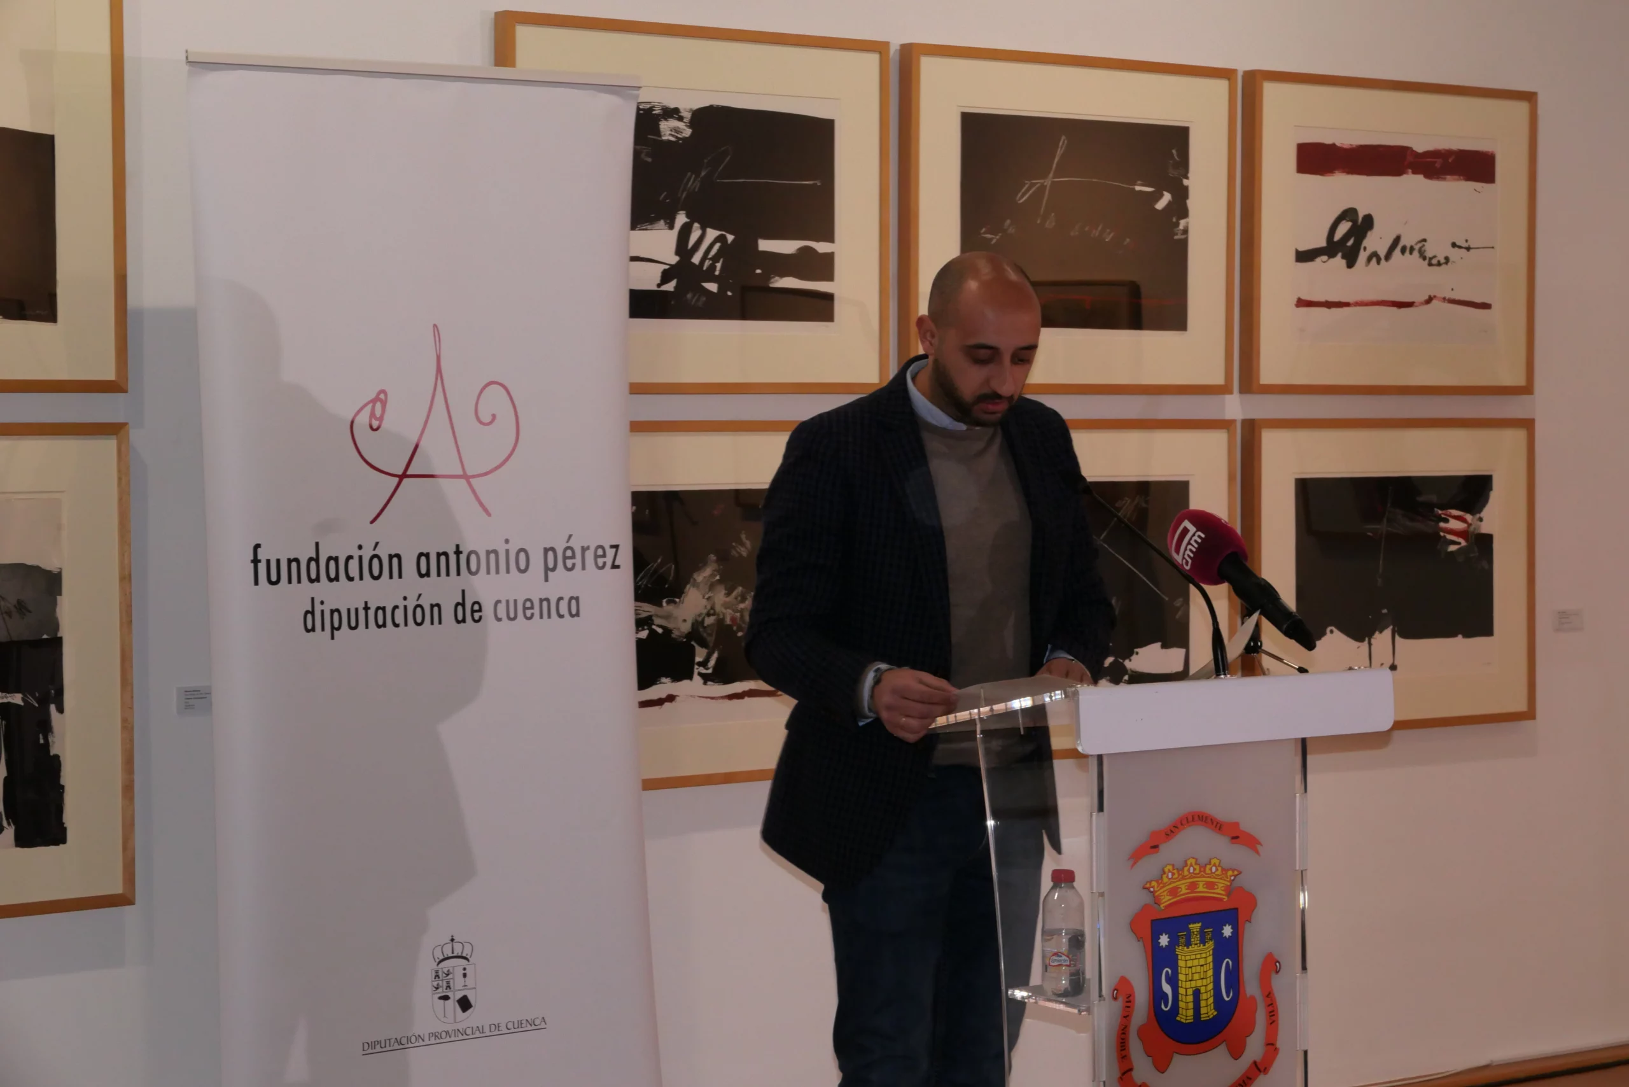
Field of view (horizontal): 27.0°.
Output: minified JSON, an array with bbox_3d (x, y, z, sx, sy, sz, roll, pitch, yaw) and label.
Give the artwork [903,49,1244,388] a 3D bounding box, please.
[{"bbox_3d":[0.533,-0.653,6.991,0.872,0.693,0.041,-2,3,-36],"label":"artwork"}]

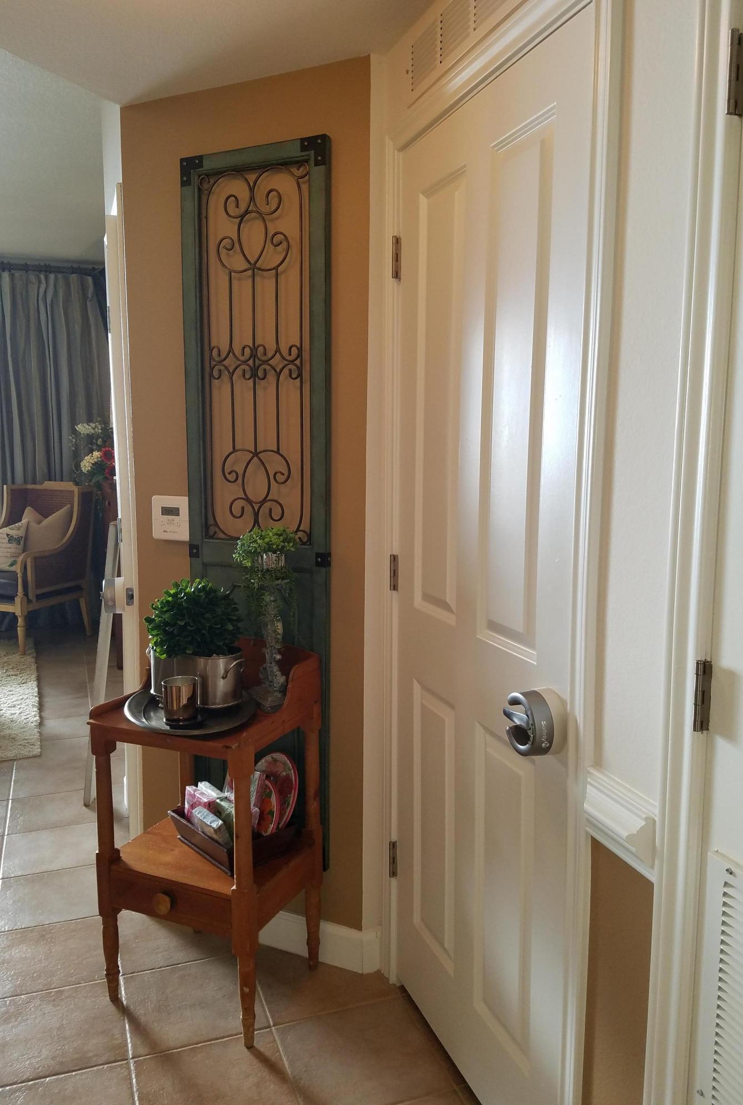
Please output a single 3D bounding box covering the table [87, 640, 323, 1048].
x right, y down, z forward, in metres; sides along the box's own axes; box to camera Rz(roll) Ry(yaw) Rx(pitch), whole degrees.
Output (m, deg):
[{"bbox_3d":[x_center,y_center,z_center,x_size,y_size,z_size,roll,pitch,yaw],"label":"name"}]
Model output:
[{"bbox_3d":[-0.397,0.680,2.084,0.447,0.875,0.360,3,8,24],"label":"table"}]

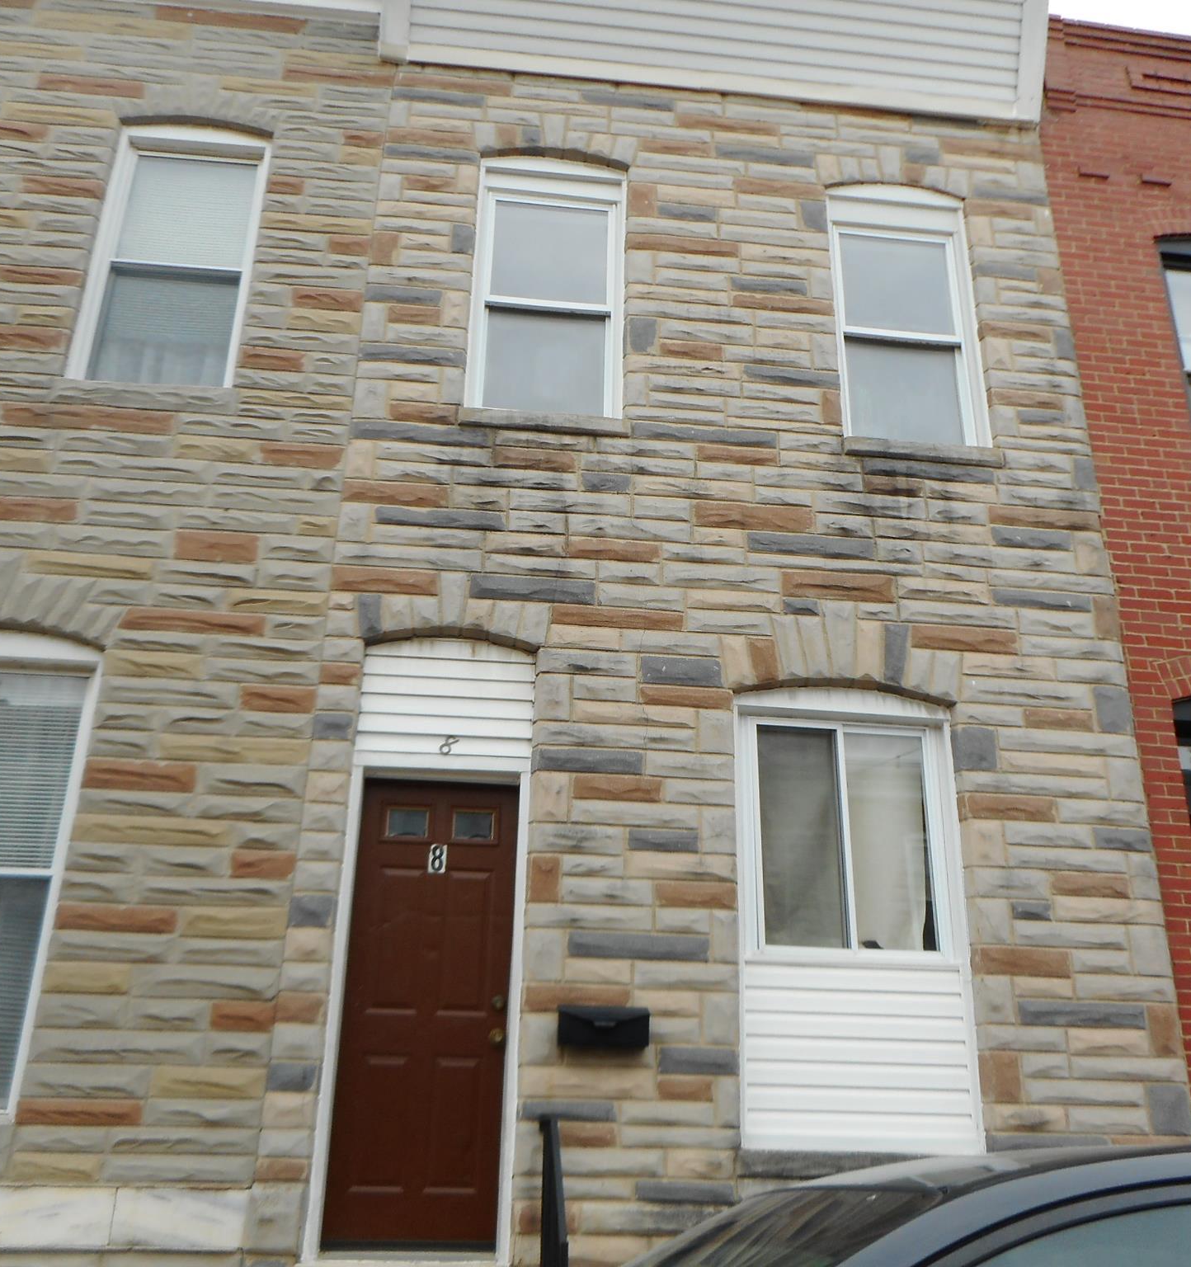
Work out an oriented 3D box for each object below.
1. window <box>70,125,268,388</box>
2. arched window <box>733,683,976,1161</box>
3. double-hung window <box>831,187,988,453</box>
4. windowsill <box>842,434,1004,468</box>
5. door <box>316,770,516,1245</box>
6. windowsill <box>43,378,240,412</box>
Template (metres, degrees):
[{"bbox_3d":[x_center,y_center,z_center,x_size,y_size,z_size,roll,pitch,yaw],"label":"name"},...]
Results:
[{"bbox_3d":[-2.409,-2.192,7.056,0.876,1.865,0.130,3,-22,-5],"label":"window"},{"bbox_3d":[1.215,1.294,5.816,1.104,2.149,0.130,3,-22,-5],"label":"arched window"},{"bbox_3d":[1.853,-1.913,7.359,0.875,1.875,0.130,3,-22,-5],"label":"double-hung window"},{"bbox_3d":[1.786,-0.973,6.688,0.892,0.091,0.120,3,-22,-5],"label":"windowsill"},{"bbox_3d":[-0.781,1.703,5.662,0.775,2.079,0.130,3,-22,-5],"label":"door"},{"bbox_3d":[-2.365,-1.233,6.393,0.957,0.127,0.110,3,-22,-5],"label":"windowsill"}]

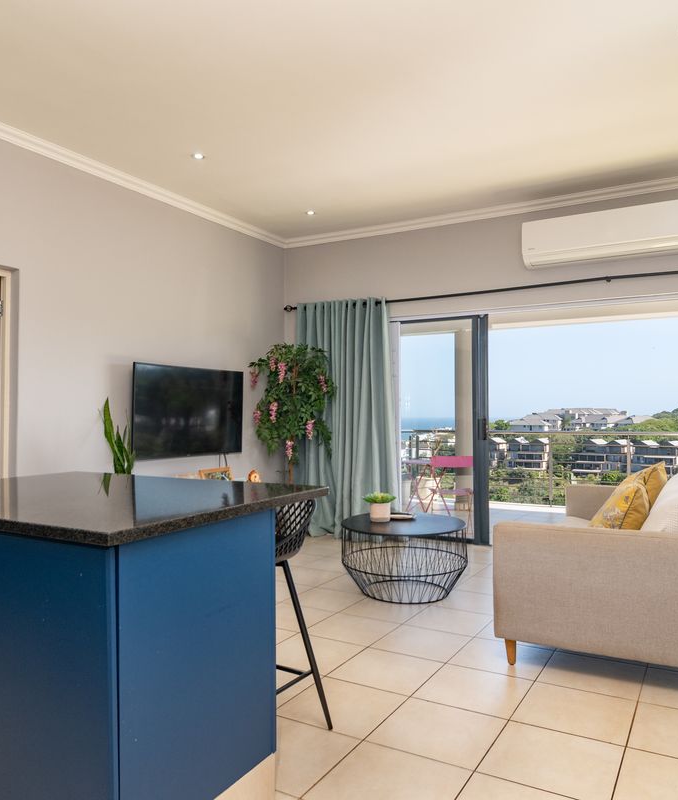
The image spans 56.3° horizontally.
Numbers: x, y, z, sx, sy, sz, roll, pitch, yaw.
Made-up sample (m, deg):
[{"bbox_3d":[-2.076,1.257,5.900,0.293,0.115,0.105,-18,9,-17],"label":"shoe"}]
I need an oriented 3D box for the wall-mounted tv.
[{"bbox_3d":[-1.192,0.099,5.083,0.070,0.710,1.235,-1,-2,30],"label":"wall-mounted tv"}]

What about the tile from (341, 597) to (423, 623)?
[{"bbox_3d":[0.282,1.238,3.739,0.395,0.010,0.395,-1,-2,30],"label":"tile"}]

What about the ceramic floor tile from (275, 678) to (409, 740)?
[{"bbox_3d":[0.018,1.210,2.499,0.400,0.010,0.400,-1,-2,30],"label":"ceramic floor tile"}]

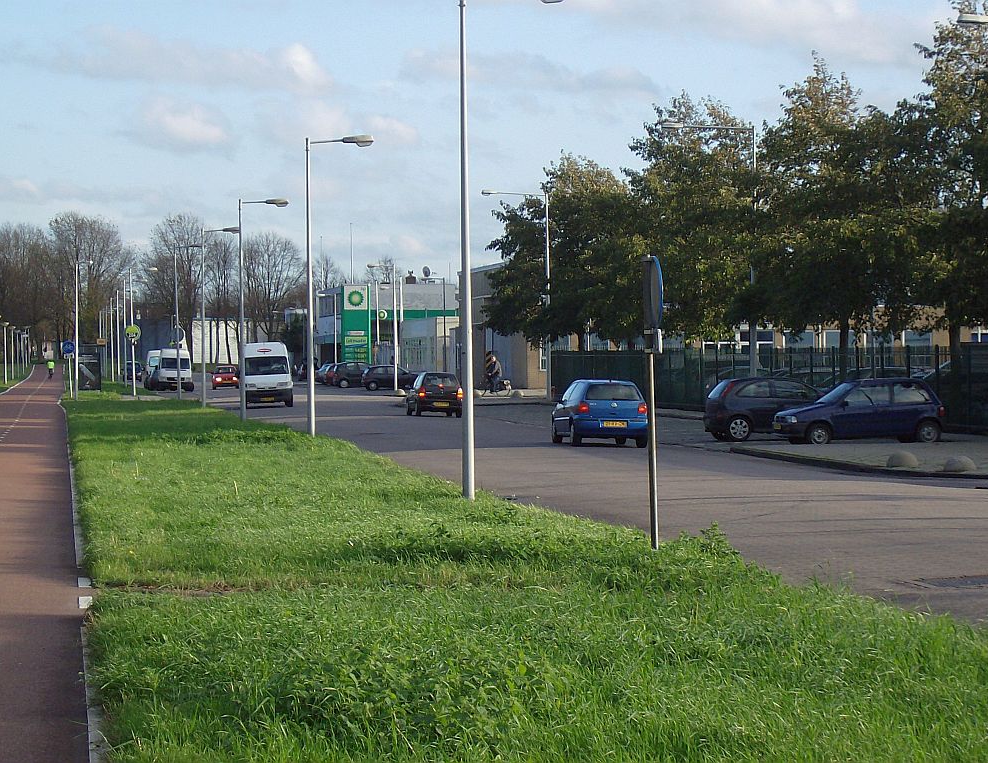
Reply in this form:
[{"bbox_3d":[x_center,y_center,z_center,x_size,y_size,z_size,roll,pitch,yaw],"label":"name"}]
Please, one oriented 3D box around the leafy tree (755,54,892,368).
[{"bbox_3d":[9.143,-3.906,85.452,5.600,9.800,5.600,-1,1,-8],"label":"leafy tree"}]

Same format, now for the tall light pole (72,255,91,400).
[{"bbox_3d":[-20.741,-2.515,160.967,0.350,6.950,1.200,-1,1,-45],"label":"tall light pole"}]

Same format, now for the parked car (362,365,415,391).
[{"bbox_3d":[-5.473,-0.173,178.000,3.900,1.420,1.660,-1,0,-13],"label":"parked car"}]

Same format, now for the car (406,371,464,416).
[{"bbox_3d":[-1.964,0.430,103.800,1.630,1.420,3.750,-1,0,-7],"label":"car"}]

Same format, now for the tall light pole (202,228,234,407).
[{"bbox_3d":[-10.593,-2.431,123.000,1.350,7.000,0.300,-1,0,-8],"label":"tall light pole"}]

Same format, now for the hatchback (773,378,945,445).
[{"bbox_3d":[7.640,0.596,66.793,3.500,1.390,1.500,-1,1,-13],"label":"hatchback"}]

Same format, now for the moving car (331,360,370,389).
[{"bbox_3d":[-7.600,-0.395,188.993,3.950,1.490,1.680,-1,1,-10],"label":"moving car"}]

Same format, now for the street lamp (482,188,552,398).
[{"bbox_3d":[0.920,-3.469,127.782,2.750,8.400,0.300,-1,1,-8],"label":"street lamp"}]

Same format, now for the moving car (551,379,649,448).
[{"bbox_3d":[2.325,0.695,70.193,1.640,1.420,3.740,-1,1,-8],"label":"moving car"}]

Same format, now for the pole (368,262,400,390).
[{"bbox_3d":[-5.788,-2.841,165.877,1.500,6.700,0.280,-1,1,-8],"label":"pole"}]

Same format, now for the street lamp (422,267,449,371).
[{"bbox_3d":[-3.722,-3.335,199.877,1.500,6.700,0.280,-1,1,-8],"label":"street lamp"}]

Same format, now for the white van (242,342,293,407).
[{"bbox_3d":[-8.995,-0.259,125.527,2.030,2.500,5.100,-1,1,-5],"label":"white van"}]

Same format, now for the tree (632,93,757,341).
[{"bbox_3d":[6.885,-4.521,110.000,5.000,10.900,5.000,-1,0,0],"label":"tree"}]

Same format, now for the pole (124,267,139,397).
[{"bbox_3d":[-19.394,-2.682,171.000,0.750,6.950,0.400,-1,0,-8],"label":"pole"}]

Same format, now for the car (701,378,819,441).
[{"bbox_3d":[6.781,0.599,72.993,3.817,1.440,1.646,-1,1,-11],"label":"car"}]

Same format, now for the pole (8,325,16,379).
[{"bbox_3d":[-36.708,-2.188,243.000,0.550,4.150,0.550,-1,0,-8],"label":"pole"}]

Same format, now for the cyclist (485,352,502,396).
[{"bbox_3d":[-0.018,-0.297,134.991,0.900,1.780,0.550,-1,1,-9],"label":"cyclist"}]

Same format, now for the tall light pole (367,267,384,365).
[{"bbox_3d":[-7.899,-3.472,203.933,1.250,6.700,0.280,-1,1,-8],"label":"tall light pole"}]

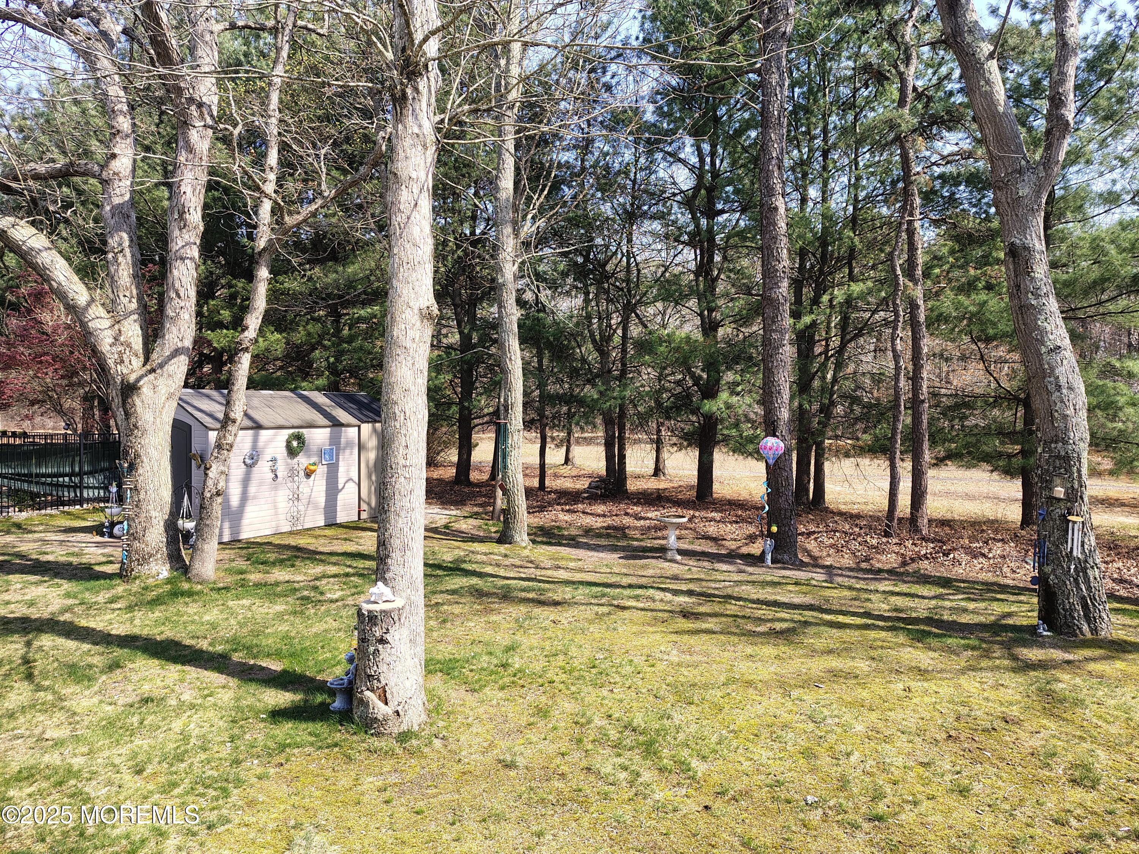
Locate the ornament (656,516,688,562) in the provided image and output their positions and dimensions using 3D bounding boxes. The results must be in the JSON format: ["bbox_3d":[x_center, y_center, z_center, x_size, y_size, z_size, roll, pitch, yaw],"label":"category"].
[{"bbox_3d":[1.487,1.610,11.421,0.455,0.584,0.455,1,2,7],"label":"ornament"}]

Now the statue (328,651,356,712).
[{"bbox_3d":[-1.653,1.845,5.783,0.250,0.410,0.240,0,2,-15],"label":"statue"}]

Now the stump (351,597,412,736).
[{"bbox_3d":[-1.299,1.643,5.475,0.400,0.836,0.400,0,2,-13],"label":"stump"}]

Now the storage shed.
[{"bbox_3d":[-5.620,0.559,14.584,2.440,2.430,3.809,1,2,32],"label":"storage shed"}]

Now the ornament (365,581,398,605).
[{"bbox_3d":[-1.305,1.158,5.514,0.190,0.130,0.140,0,2,-14],"label":"ornament"}]

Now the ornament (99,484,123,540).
[{"bbox_3d":[-7.520,1.381,12.988,0.420,0.861,0.380,-1,2,-30],"label":"ornament"}]

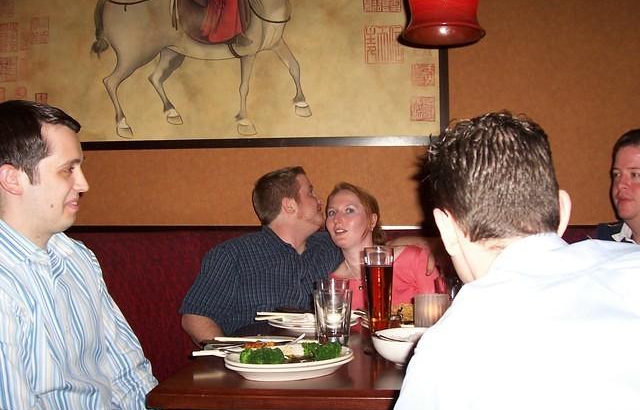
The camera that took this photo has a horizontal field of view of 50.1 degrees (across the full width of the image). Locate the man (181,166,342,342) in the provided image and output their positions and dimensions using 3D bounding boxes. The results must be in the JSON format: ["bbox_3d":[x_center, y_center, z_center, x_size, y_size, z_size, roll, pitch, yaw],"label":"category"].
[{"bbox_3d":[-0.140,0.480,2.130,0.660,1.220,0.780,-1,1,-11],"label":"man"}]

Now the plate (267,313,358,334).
[{"bbox_3d":[-0.020,0.326,1.860,0.250,0.026,0.250,-1,1,0],"label":"plate"}]

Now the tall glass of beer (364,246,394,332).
[{"bbox_3d":[0.161,0.226,1.855,0.081,0.224,0.081,-1,1,0],"label":"tall glass of beer"}]

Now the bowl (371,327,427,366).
[{"bbox_3d":[0.198,0.316,1.505,0.168,0.062,0.168,-1,1,0],"label":"bowl"}]

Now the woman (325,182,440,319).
[{"bbox_3d":[0.180,0.505,2.120,0.500,1.160,0.750,0,1,3],"label":"woman"}]

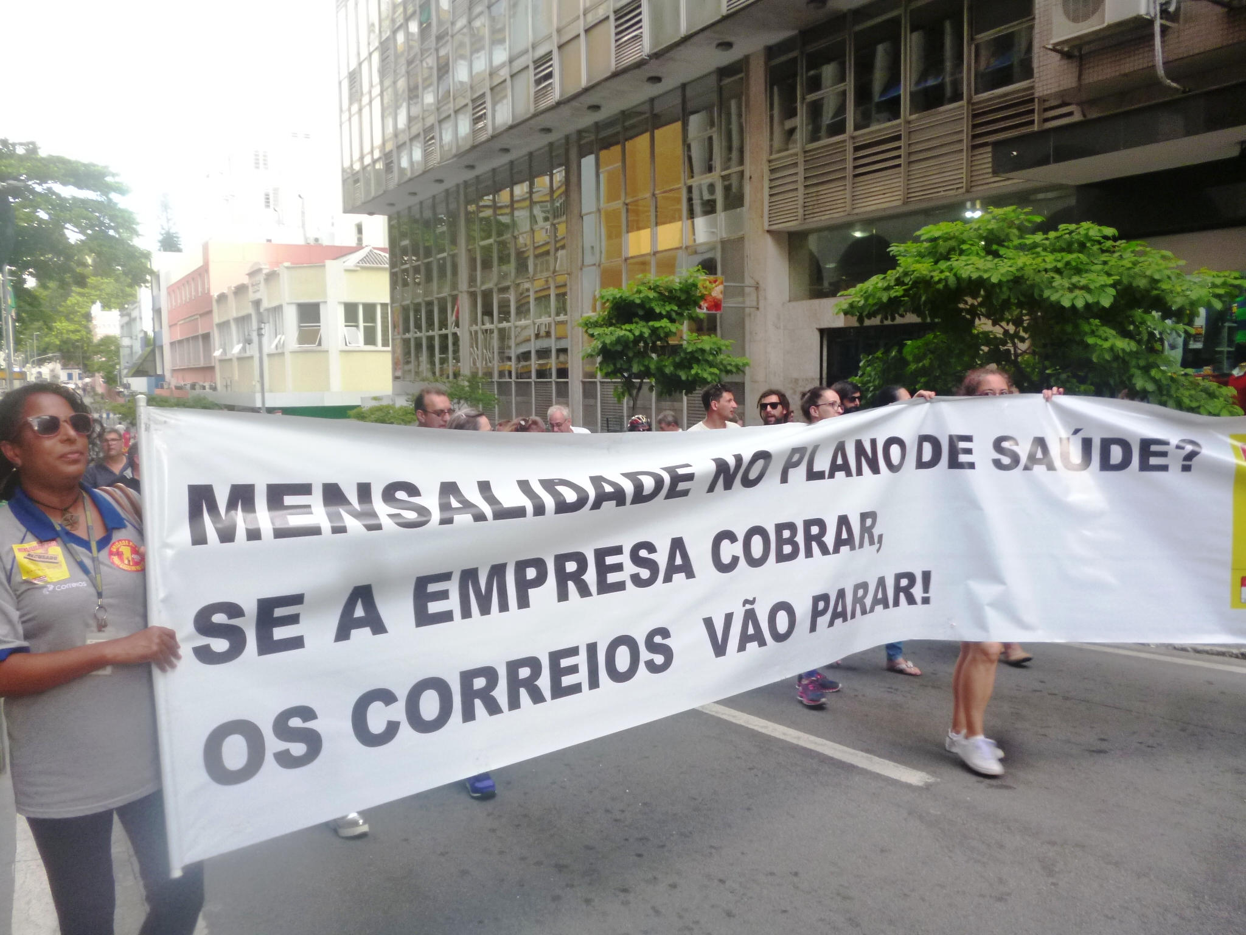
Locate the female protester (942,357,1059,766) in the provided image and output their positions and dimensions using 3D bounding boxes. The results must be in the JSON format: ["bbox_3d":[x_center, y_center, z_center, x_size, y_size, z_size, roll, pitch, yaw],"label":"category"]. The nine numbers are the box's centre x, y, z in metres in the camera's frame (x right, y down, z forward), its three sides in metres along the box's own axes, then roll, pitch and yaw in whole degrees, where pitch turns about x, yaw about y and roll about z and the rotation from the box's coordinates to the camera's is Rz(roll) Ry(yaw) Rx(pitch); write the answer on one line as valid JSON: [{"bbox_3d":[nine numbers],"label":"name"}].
[{"bbox_3d":[1.525,0.410,4.180,0.540,1.630,0.440,-2,5,-14],"label":"female protester"}]

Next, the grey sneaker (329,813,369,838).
[{"bbox_3d":[-1.030,1.295,3.780,0.105,0.110,0.280,-3,1,-29],"label":"grey sneaker"}]

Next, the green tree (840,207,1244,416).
[{"bbox_3d":[3.240,-0.485,7.780,3.100,3.000,2.900,-3,5,-30],"label":"green tree"}]

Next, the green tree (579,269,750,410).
[{"bbox_3d":[0.540,-0.710,13.150,2.250,3.650,2.200,-3,5,-30],"label":"green tree"}]

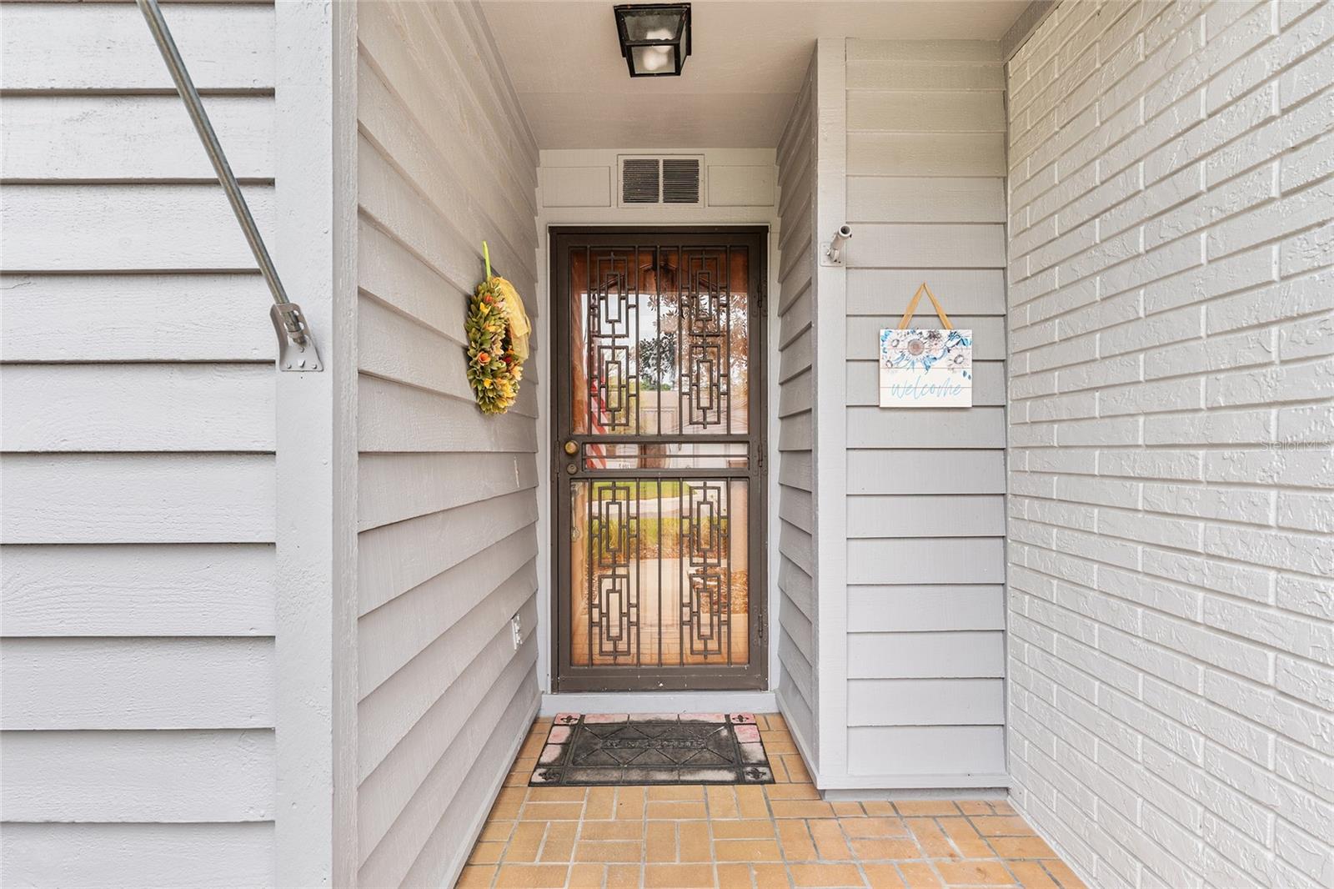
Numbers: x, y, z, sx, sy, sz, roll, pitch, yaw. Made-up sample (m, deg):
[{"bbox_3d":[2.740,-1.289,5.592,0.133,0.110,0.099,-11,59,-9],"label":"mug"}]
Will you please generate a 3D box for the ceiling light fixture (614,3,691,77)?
[{"bbox_3d":[-0.037,-1.278,1.903,0.233,0.098,0.233,0,-1,3],"label":"ceiling light fixture"}]

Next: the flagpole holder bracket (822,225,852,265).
[{"bbox_3d":[0.547,-0.635,1.900,0.080,0.090,0.140,0,0,0],"label":"flagpole holder bracket"}]

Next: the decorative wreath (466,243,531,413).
[{"bbox_3d":[-0.513,-0.361,1.855,0.115,0.530,0.420,0,-1,0],"label":"decorative wreath"}]

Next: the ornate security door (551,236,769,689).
[{"bbox_3d":[-0.034,0.070,2.655,0.968,2.070,0.055,0,-1,0],"label":"ornate security door"}]

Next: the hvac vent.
[{"bbox_3d":[-0.027,-1.183,2.652,0.376,0.226,0.025,0,-1,0],"label":"hvac vent"}]

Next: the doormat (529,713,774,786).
[{"bbox_3d":[-0.049,1.190,2.345,0.870,0.012,0.540,0,-1,-1],"label":"doormat"}]

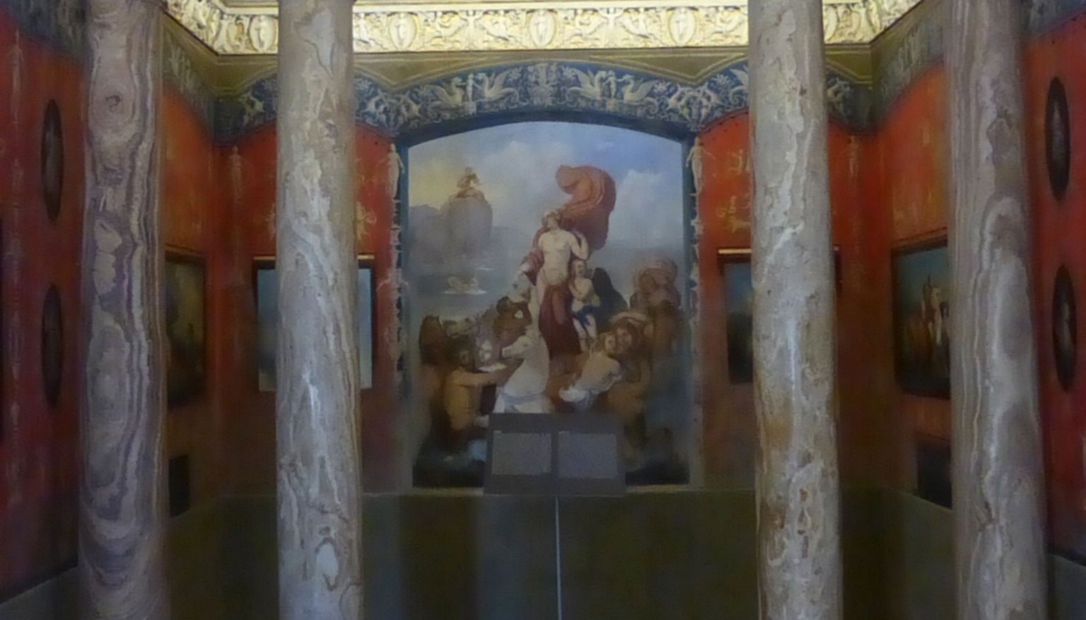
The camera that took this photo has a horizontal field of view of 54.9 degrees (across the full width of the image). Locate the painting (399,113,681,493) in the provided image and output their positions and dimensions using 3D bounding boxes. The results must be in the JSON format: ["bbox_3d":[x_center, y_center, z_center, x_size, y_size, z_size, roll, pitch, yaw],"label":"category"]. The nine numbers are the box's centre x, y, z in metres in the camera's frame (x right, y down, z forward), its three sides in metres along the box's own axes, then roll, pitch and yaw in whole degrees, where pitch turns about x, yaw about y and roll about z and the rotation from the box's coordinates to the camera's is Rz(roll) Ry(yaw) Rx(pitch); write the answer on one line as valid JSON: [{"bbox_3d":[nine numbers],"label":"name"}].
[{"bbox_3d":[0.026,-0.034,4.981,1.332,1.737,0.050,-1,-1,0],"label":"painting"}]

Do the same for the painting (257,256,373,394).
[{"bbox_3d":[-1.081,0.066,4.947,0.564,0.643,0.060,-1,1,0],"label":"painting"}]

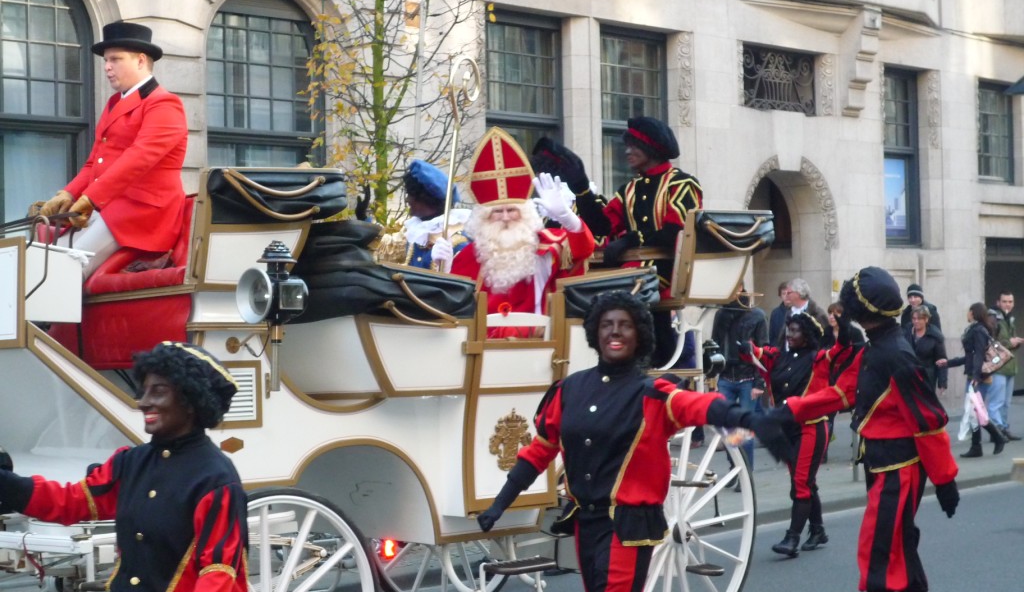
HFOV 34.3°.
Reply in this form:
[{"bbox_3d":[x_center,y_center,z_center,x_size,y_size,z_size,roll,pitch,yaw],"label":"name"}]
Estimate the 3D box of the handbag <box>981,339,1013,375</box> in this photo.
[{"bbox_3d":[5.118,0.644,17.500,0.370,0.280,0.150,-18,-1,5],"label":"handbag"}]

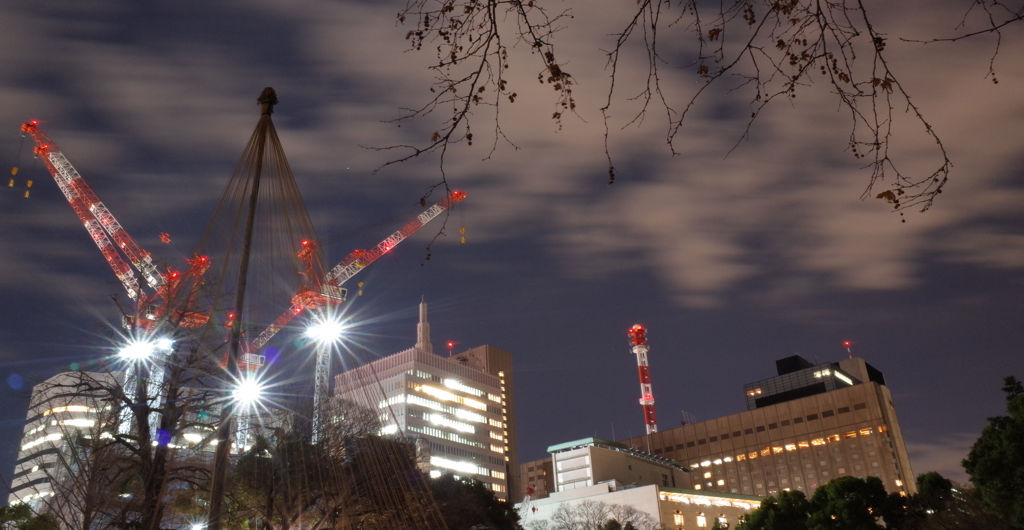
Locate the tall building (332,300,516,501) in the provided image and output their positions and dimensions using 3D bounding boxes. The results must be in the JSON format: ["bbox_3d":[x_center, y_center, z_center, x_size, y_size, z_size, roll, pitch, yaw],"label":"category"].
[{"bbox_3d":[-26.980,67.566,237.493,36.000,104.000,41.000,-23,-33,33],"label":"tall building"}]

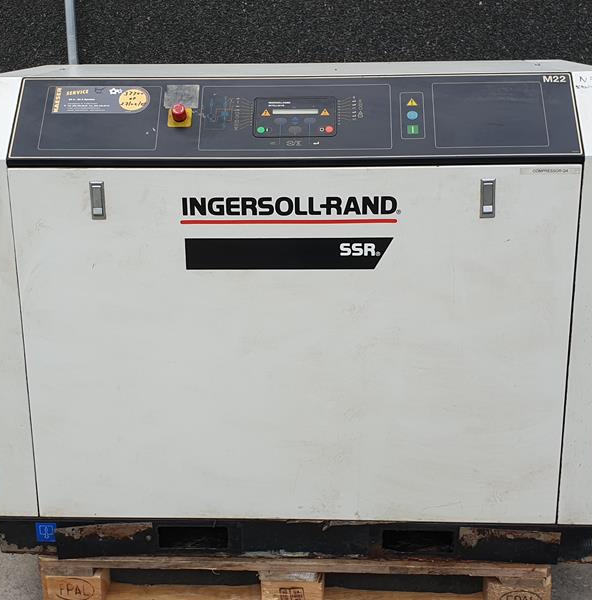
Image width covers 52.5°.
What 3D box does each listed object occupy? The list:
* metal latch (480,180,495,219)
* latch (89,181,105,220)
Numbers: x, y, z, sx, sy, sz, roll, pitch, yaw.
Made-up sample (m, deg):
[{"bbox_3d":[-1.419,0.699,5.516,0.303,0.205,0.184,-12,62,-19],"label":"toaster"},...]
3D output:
[{"bbox_3d":[0.402,-0.211,1.253,0.032,0.083,0.012,0,10,2],"label":"metal latch"},{"bbox_3d":[-0.424,-0.212,1.284,0.032,0.083,0.012,0,10,2],"label":"latch"}]

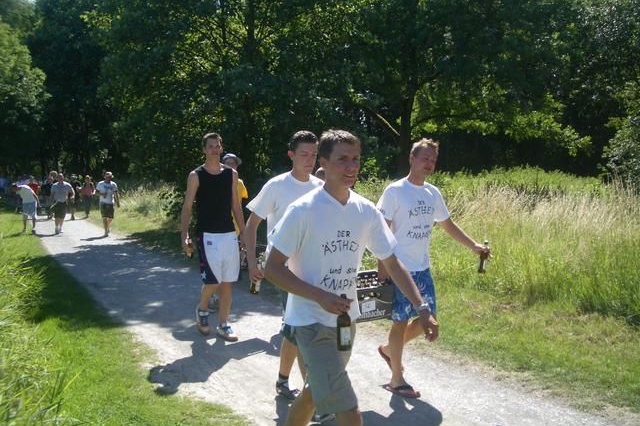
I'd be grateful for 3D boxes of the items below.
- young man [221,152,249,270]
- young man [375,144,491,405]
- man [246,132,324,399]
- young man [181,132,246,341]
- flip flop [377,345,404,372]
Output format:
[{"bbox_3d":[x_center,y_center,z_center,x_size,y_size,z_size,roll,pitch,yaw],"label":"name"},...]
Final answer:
[{"bbox_3d":[-1.010,0.220,7.300,0.560,1.790,0.460,-1,3,-22],"label":"young man"},{"bbox_3d":[0.733,0.383,4.630,0.750,1.800,0.740,-2,4,-36],"label":"young man"},{"bbox_3d":[-0.152,0.373,4.200,0.600,1.810,0.660,-2,4,-32],"label":"man"},{"bbox_3d":[-0.992,0.210,6.030,0.590,1.870,0.450,-1,3,-22],"label":"young man"},{"bbox_3d":[0.536,1.098,4.850,0.100,0.060,0.280,-4,47,-52],"label":"flip flop"}]

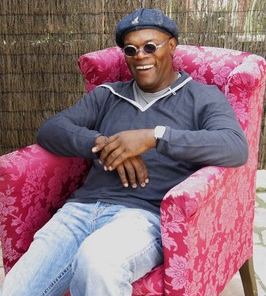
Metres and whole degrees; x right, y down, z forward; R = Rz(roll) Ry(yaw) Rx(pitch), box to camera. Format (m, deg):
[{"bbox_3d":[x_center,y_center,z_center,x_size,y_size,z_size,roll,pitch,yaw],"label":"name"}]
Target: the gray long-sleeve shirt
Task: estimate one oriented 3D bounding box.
[{"bbox_3d":[0.028,-0.018,2.360,0.670,0.510,0.410,8,8,18],"label":"gray long-sleeve shirt"}]

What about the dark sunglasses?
[{"bbox_3d":[0.046,-0.331,2.330,0.135,0.045,0.130,0,20,27],"label":"dark sunglasses"}]

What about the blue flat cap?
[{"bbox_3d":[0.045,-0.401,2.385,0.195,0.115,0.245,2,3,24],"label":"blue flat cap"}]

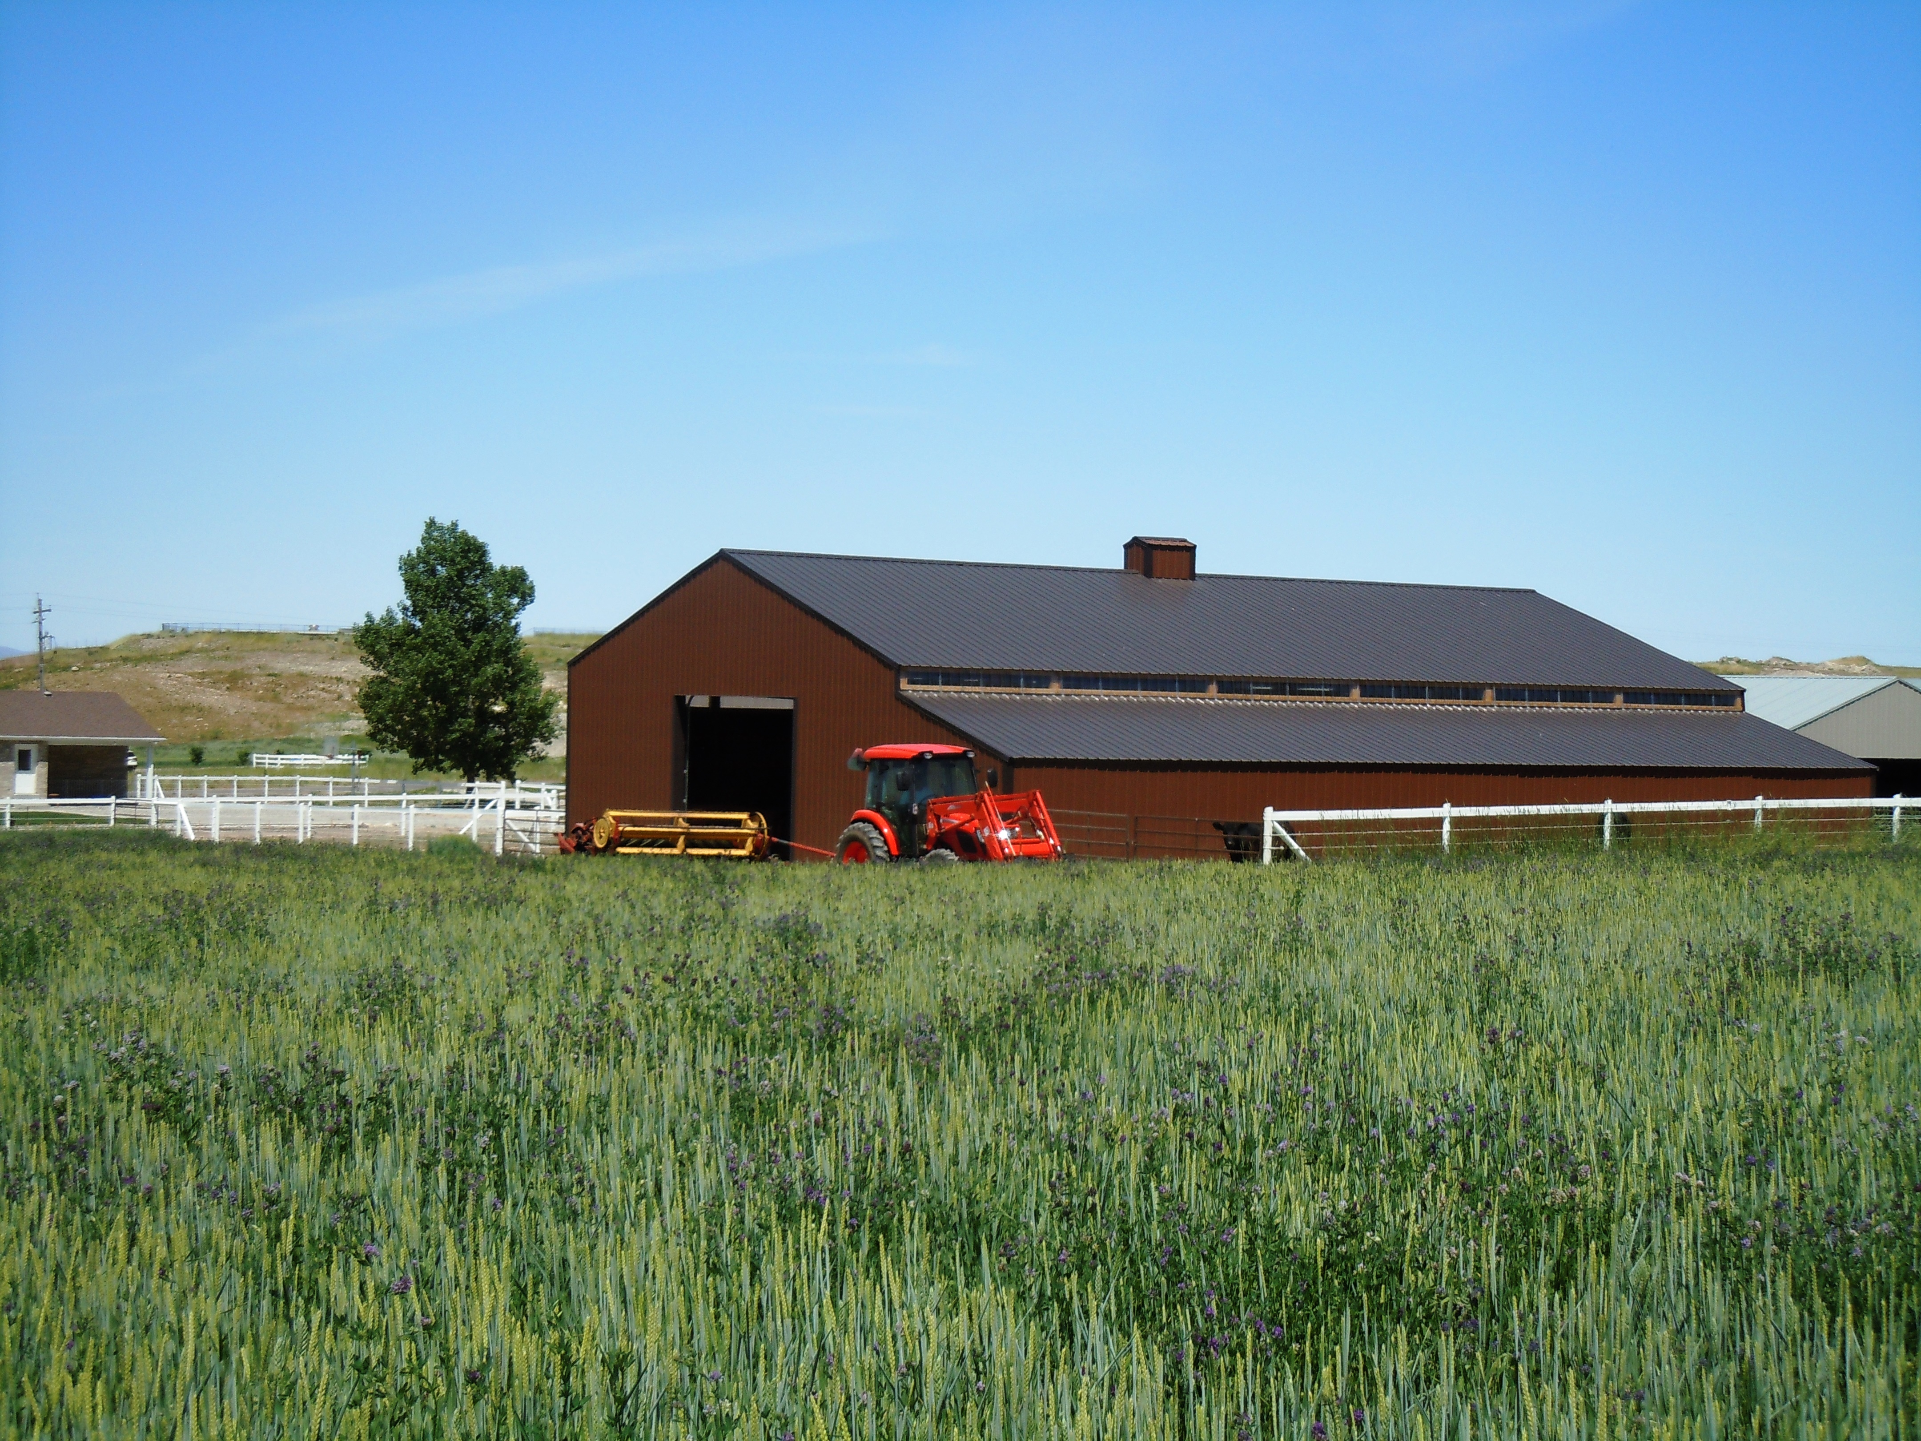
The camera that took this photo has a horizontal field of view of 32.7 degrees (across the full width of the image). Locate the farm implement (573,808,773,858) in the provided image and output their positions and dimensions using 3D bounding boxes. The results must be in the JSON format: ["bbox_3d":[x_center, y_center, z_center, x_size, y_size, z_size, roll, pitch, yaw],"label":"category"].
[{"bbox_3d":[-4.950,2.182,56.800,3.100,1.360,1.750,1,0,-30],"label":"farm implement"}]

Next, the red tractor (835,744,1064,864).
[{"bbox_3d":[-0.225,1.681,52.800,1.850,2.540,4.100,1,0,-43],"label":"red tractor"}]

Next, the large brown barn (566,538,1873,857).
[{"bbox_3d":[5.396,-0.439,70.471,22.050,7.100,17.550,1,0,-33],"label":"large brown barn"}]

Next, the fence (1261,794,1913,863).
[{"bbox_3d":[10.965,2.039,54.606,15.200,1.400,0.150,1,0,-35],"label":"fence"}]

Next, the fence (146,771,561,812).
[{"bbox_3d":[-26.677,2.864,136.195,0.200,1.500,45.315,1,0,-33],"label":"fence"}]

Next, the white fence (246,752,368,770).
[{"bbox_3d":[-56.064,3.546,282.881,10.600,1.300,0.150,1,0,-33],"label":"white fence"}]

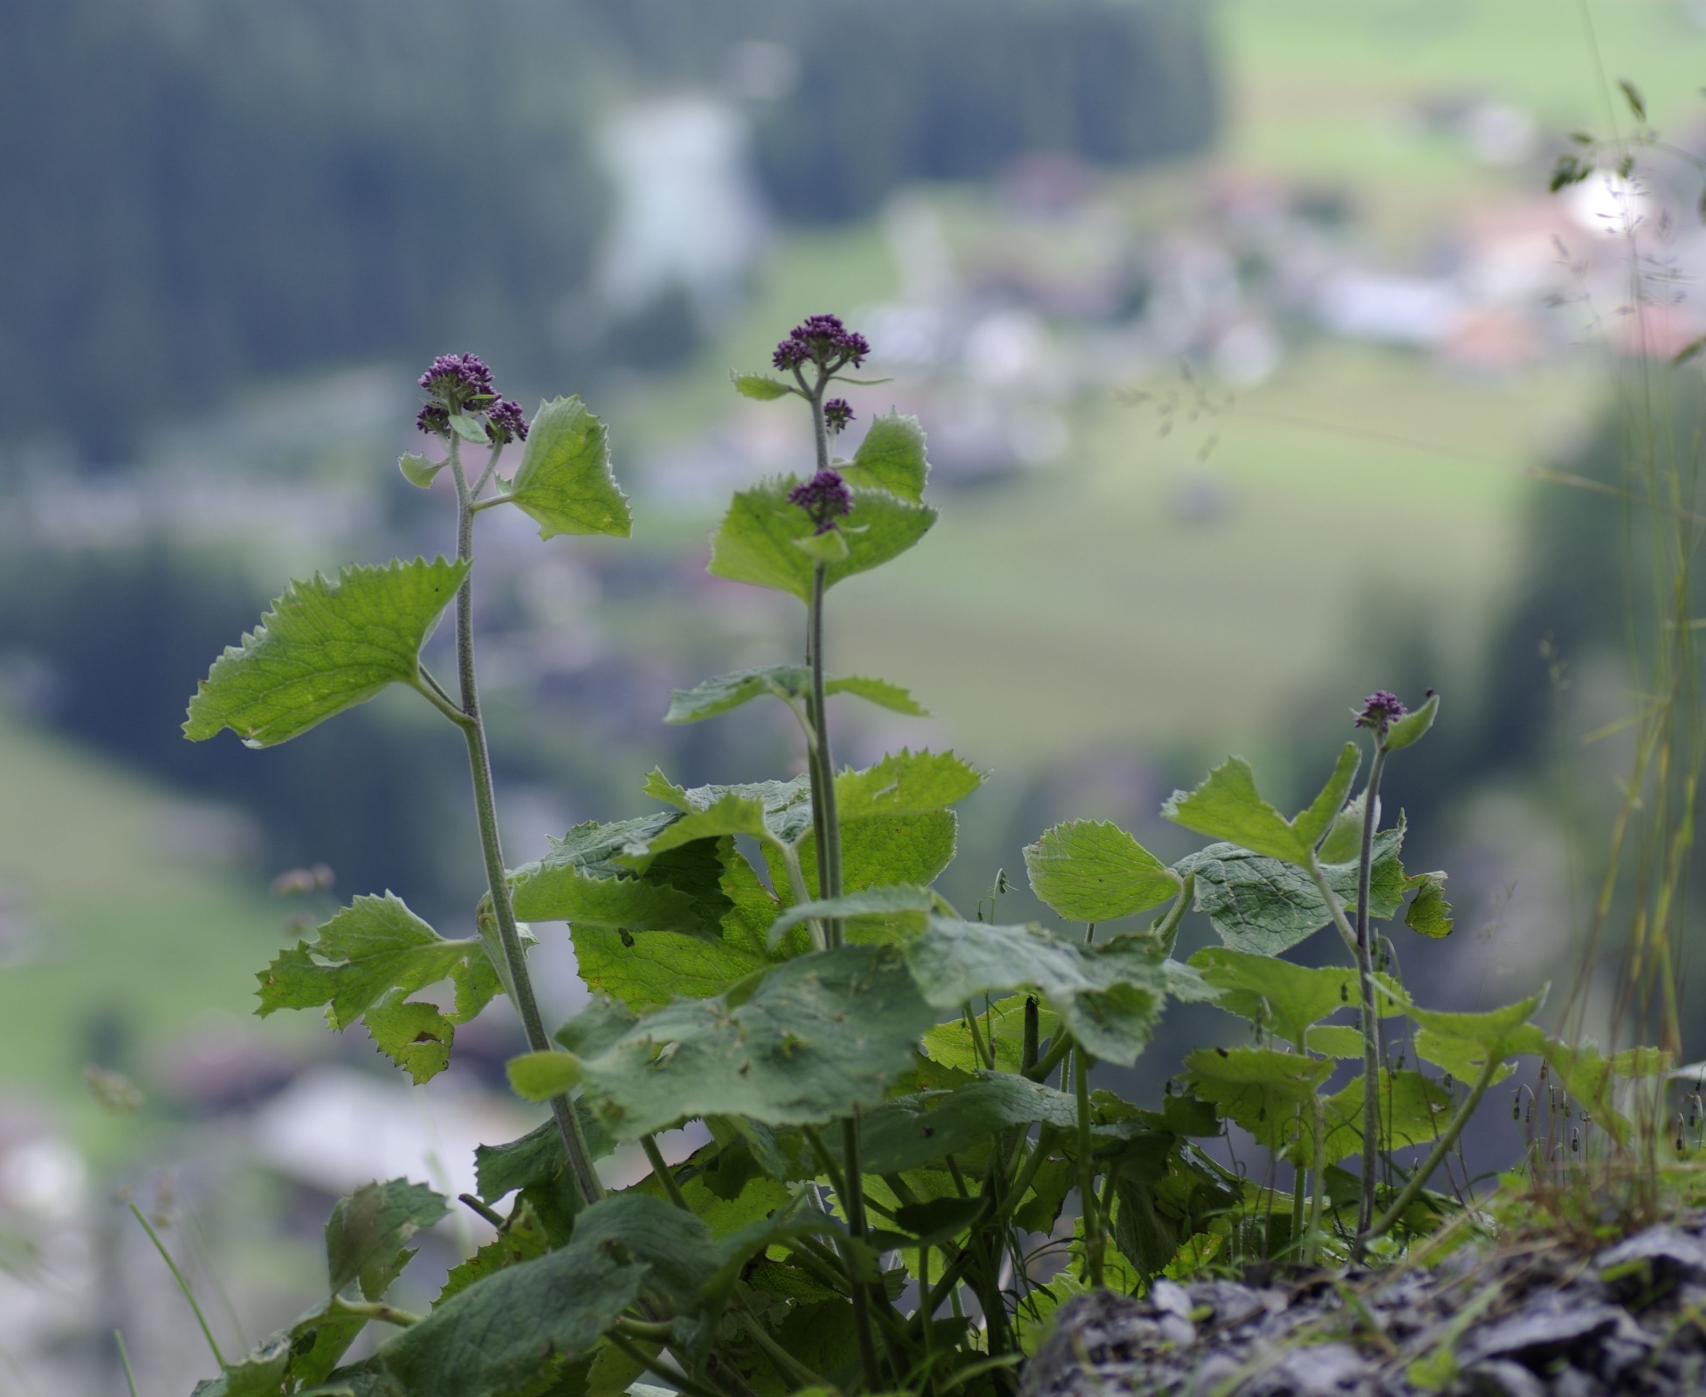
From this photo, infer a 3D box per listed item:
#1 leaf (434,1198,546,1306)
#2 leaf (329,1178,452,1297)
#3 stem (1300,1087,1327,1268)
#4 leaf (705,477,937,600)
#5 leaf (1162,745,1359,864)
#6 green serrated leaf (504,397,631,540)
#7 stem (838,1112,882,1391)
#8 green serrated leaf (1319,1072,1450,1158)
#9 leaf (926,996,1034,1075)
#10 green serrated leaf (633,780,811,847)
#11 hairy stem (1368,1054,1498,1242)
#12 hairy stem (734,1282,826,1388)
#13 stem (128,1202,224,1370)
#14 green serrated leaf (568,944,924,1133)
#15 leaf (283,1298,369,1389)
[{"bbox_3d":[-0.100,0.155,2.190,0.036,0.032,0.035,-4,8,-30],"label":"leaf"},{"bbox_3d":[-0.144,0.168,2.430,0.031,0.036,0.012,18,-23,29],"label":"leaf"},{"bbox_3d":[0.143,0.147,2.430,0.005,0.056,0.005,2,5,0],"label":"stem"},{"bbox_3d":[-0.010,-0.050,2.500,0.071,0.040,0.018,0,30,0],"label":"leaf"},{"bbox_3d":[0.141,0.037,2.710,0.070,0.030,0.050,-27,-41,24],"label":"leaf"},{"bbox_3d":[-0.100,-0.080,2.740,0.046,0.052,0.014,-14,35,13],"label":"green serrated leaf"},{"bbox_3d":[0.002,0.171,2.420,0.006,0.087,0.006,-5,5,0],"label":"stem"},{"bbox_3d":[0.190,0.149,2.790,0.047,0.042,0.011,-1,37,1],"label":"green serrated leaf"},{"bbox_3d":[0.041,0.108,2.520,0.037,0.030,0.012,-7,29,11],"label":"leaf"},{"bbox_3d":[-0.042,0.038,2.610,0.059,0.022,0.045,6,12,30],"label":"green serrated leaf"},{"bbox_3d":[0.201,0.156,2.720,0.005,0.080,0.005,35,12,0],"label":"hairy stem"},{"bbox_3d":[-0.024,0.208,2.550,0.006,0.043,0.007,-41,9,0],"label":"hairy stem"},{"bbox_3d":[-0.191,0.166,2.220,0.003,0.054,0.003,-29,-1,0],"label":"stem"},{"bbox_3d":[-0.034,0.112,2.560,0.120,0.030,0.080,0,38,0],"label":"green serrated leaf"},{"bbox_3d":[-0.172,0.211,2.560,0.028,0.029,0.028,4,11,22],"label":"leaf"}]

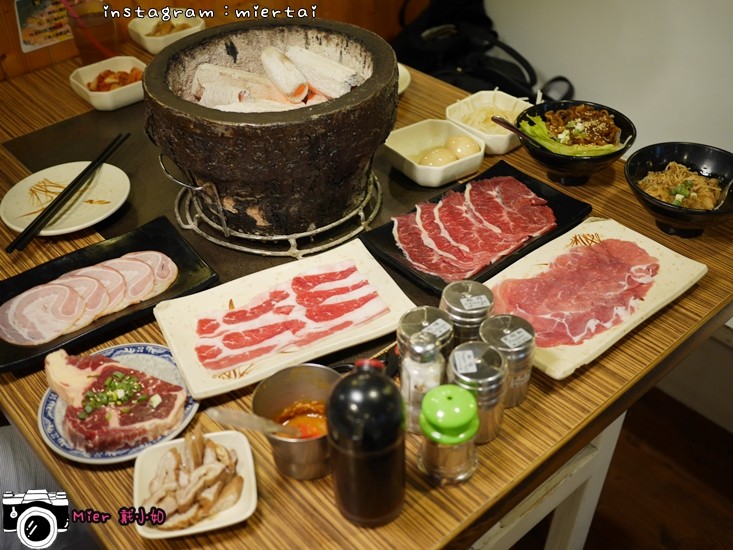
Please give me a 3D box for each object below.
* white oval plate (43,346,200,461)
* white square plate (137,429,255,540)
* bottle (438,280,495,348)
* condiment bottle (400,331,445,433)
[{"bbox_3d":[-0.228,0.123,0.794,0.147,0.022,0.152,-18,42,-20],"label":"white oval plate"},{"bbox_3d":[-0.143,0.181,0.715,0.097,0.026,0.092,-9,40,-9],"label":"white square plate"},{"bbox_3d":[0.097,0.051,0.825,0.049,0.078,0.049,-2,38,0],"label":"bottle"},{"bbox_3d":[0.051,0.093,0.754,0.040,0.104,0.040,-2,39,0],"label":"condiment bottle"}]

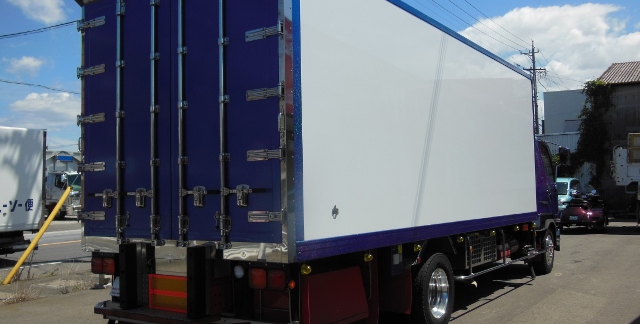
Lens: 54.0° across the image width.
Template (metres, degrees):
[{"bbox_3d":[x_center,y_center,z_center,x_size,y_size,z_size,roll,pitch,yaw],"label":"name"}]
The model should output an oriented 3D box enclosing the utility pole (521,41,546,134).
[{"bbox_3d":[14.436,-2.526,41.892,1.700,11.122,0.600,-3,-3,33],"label":"utility pole"}]

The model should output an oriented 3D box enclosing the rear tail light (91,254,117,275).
[{"bbox_3d":[-1.970,0.947,5.755,0.335,0.148,0.080,-3,-4,33],"label":"rear tail light"}]

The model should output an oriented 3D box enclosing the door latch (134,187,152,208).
[{"bbox_3d":[-1.470,0.304,5.235,0.175,0.160,0.080,-3,-4,33],"label":"door latch"}]

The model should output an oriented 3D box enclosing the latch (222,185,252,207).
[{"bbox_3d":[-0.616,0.251,4.689,0.250,0.160,0.080,-3,-4,33],"label":"latch"}]

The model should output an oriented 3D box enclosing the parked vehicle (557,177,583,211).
[{"bbox_3d":[9.100,1.450,23.800,1.500,1.620,3.450,-3,-3,31],"label":"parked vehicle"}]

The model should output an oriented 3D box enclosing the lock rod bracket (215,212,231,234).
[{"bbox_3d":[-0.739,0.465,4.765,0.110,0.170,0.060,-3,-4,33],"label":"lock rod bracket"}]

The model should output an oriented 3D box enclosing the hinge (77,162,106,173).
[{"bbox_3d":[-2.139,0.051,5.880,0.350,0.090,0.055,-3,-4,34],"label":"hinge"}]

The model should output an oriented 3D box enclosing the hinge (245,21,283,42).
[{"bbox_3d":[-0.418,-0.958,4.625,0.330,0.100,0.060,-3,-4,33],"label":"hinge"}]

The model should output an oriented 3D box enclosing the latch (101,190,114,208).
[{"bbox_3d":[-1.933,0.332,5.725,0.110,0.170,0.060,-3,-4,34],"label":"latch"}]

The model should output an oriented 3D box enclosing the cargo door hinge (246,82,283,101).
[{"bbox_3d":[-0.412,-0.521,4.656,0.325,0.100,0.050,-3,-4,33],"label":"cargo door hinge"}]

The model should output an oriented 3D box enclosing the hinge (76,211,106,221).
[{"bbox_3d":[-2.039,0.477,5.605,0.340,0.090,0.060,-3,-4,33],"label":"hinge"}]

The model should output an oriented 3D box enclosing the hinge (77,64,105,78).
[{"bbox_3d":[-2.077,-0.817,5.684,0.340,0.095,0.060,-3,-4,33],"label":"hinge"}]

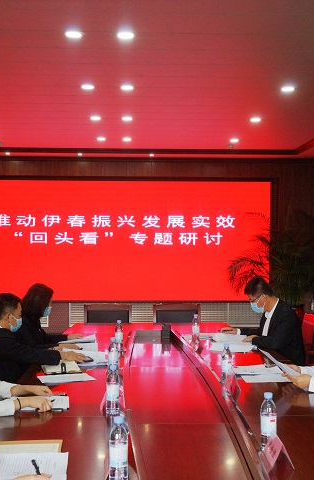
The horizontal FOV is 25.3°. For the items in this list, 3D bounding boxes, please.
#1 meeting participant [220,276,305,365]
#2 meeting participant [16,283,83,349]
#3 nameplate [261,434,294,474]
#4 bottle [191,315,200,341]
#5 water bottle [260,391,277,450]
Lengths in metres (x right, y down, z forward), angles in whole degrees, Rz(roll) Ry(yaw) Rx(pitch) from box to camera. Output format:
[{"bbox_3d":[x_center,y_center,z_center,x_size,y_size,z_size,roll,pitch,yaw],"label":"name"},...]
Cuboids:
[{"bbox_3d":[0.850,0.949,5.520,0.630,1.290,0.560,1,0,-2],"label":"meeting participant"},{"bbox_3d":[-0.870,0.969,5.620,0.610,1.220,0.500,1,0,-11],"label":"meeting participant"},{"bbox_3d":[0.447,0.786,2.580,0.092,0.093,0.197,1,0,-2],"label":"nameplate"},{"bbox_3d":[0.313,0.724,5.700,0.065,0.232,0.065,1,0,0],"label":"bottle"},{"bbox_3d":[0.440,0.716,2.750,0.066,0.233,0.066,1,0,0],"label":"water bottle"}]

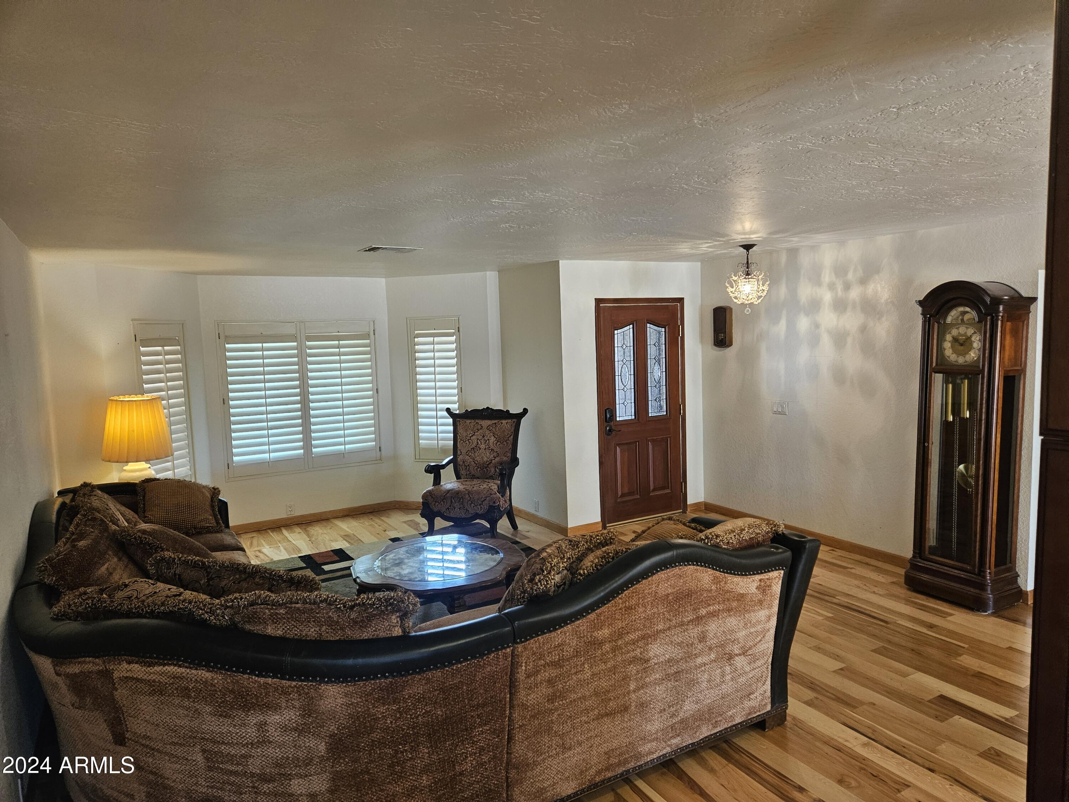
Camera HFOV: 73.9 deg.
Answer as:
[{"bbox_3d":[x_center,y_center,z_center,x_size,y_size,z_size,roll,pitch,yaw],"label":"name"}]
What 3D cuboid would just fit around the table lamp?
[{"bbox_3d":[-2.886,0.383,5.184,0.455,0.780,0.455,-5,6,-29],"label":"table lamp"}]

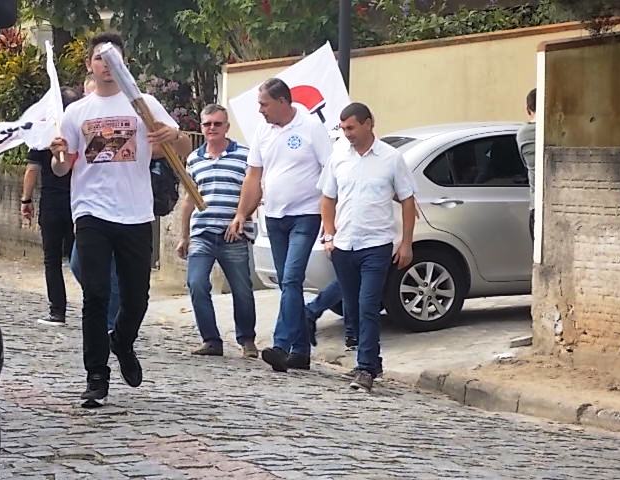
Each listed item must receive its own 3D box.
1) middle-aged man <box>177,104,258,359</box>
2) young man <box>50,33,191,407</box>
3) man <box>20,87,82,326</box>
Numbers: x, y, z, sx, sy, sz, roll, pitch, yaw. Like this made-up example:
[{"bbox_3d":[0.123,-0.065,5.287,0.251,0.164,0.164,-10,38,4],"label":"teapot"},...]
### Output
[{"bbox_3d":[-0.601,-0.058,18.900,0.560,1.676,0.430,0,1,10],"label":"middle-aged man"},{"bbox_3d":[-0.910,-0.098,13.600,0.640,1.777,0.580,0,1,-2],"label":"young man"},{"bbox_3d":[-1.862,-0.247,21.000,0.550,1.755,0.420,-1,1,-30],"label":"man"}]

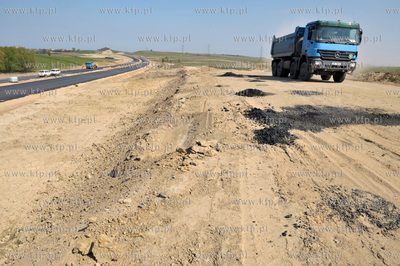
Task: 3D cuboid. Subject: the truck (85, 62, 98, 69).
[{"bbox_3d":[-54.730,-34.130,135.420,2.500,3.200,8.000,3,16,0],"label":"truck"}]

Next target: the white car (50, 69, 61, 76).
[{"bbox_3d":[-48.490,-20.300,89.740,1.770,1.630,4.350,1,16,-5],"label":"white car"}]

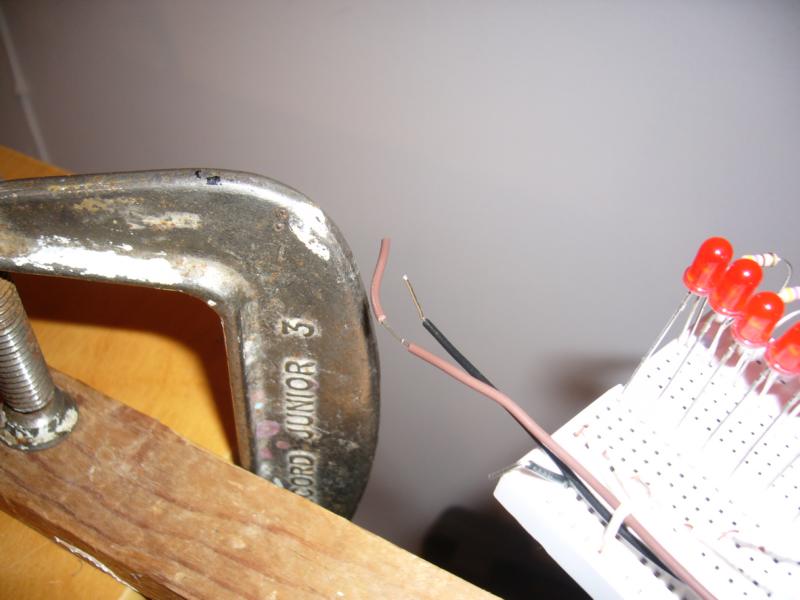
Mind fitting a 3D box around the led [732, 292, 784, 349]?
[{"bbox_3d":[0.053,0.002,0.119,0.006,0.009,0.006,1,50,-1],"label":"led"}]

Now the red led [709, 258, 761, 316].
[{"bbox_3d":[0.049,-0.002,0.118,0.006,0.009,0.006,1,53,-1],"label":"red led"}]

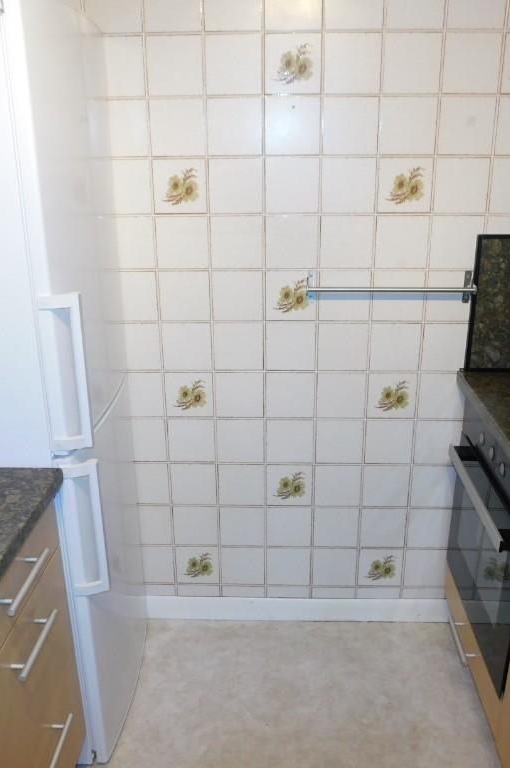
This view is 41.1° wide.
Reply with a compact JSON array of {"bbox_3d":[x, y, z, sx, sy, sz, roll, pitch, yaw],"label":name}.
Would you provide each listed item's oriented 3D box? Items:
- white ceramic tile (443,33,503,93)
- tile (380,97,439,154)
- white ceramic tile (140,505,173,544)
[{"bbox_3d":[0.565,-0.833,1.767,0.151,0.150,0.009,0,19,1],"label":"white ceramic tile"},{"bbox_3d":[0.405,-0.682,1.800,0.150,0.150,0.010,0,19,2],"label":"tile"},{"bbox_3d":[-0.345,0.464,2.229,0.150,0.150,0.009,0,20,2],"label":"white ceramic tile"}]

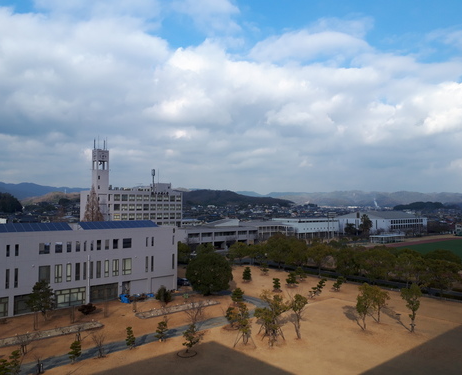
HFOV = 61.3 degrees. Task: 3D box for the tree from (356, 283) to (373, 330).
[{"bbox_3d":[17.949,15.984,52.240,2.270,6.182,2.270,-1,-3,19],"label":"tree"}]

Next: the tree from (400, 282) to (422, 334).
[{"bbox_3d":[24.180,16.250,52.620,2.890,6.520,2.890,0,-3,0],"label":"tree"}]

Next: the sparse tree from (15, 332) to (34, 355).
[{"bbox_3d":[-23.670,17.930,44.750,2.060,2.420,2.060,0,-3,0],"label":"sparse tree"}]

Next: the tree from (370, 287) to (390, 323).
[{"bbox_3d":[21.206,16.610,55.320,2.830,5.219,2.830,-1,-3,20],"label":"tree"}]

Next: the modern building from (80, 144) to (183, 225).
[{"bbox_3d":[-41.120,5.420,161.810,35.200,38.500,20.000,2,-3,-38],"label":"modern building"}]

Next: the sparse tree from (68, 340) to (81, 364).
[{"bbox_3d":[-16.510,17.450,41.275,1.374,2.366,1.374,1,-3,-22],"label":"sparse tree"}]

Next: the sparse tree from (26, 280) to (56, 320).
[{"bbox_3d":[-27.789,16.544,57.040,4.231,5.817,4.231,1,-3,-25],"label":"sparse tree"}]

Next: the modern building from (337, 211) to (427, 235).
[{"bbox_3d":[90.511,21.014,231.464,47.000,13.600,31.000,2,-4,-37],"label":"modern building"}]

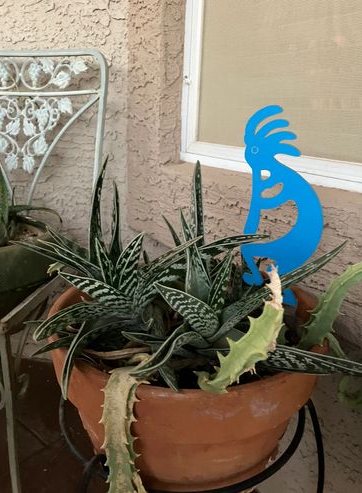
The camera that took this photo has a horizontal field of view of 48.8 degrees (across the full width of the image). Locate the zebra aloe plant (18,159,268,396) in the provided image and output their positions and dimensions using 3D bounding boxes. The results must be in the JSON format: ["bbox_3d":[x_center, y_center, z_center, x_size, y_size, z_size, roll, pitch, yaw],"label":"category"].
[{"bbox_3d":[-0.044,0.034,0.472,0.290,0.245,0.250,1,15,0],"label":"zebra aloe plant"}]

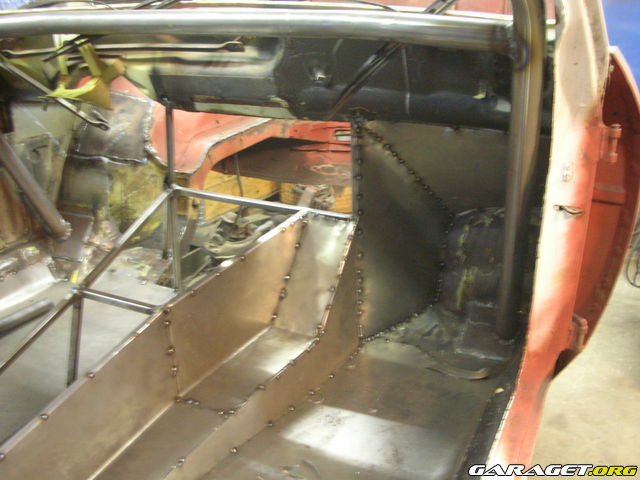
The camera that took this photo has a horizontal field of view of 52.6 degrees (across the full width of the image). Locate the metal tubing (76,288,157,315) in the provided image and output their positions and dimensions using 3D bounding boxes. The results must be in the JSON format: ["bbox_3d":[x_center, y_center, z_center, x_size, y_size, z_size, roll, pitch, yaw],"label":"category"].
[{"bbox_3d":[-0.397,0.119,1.260,0.187,0.017,0.017,10,16,21],"label":"metal tubing"}]

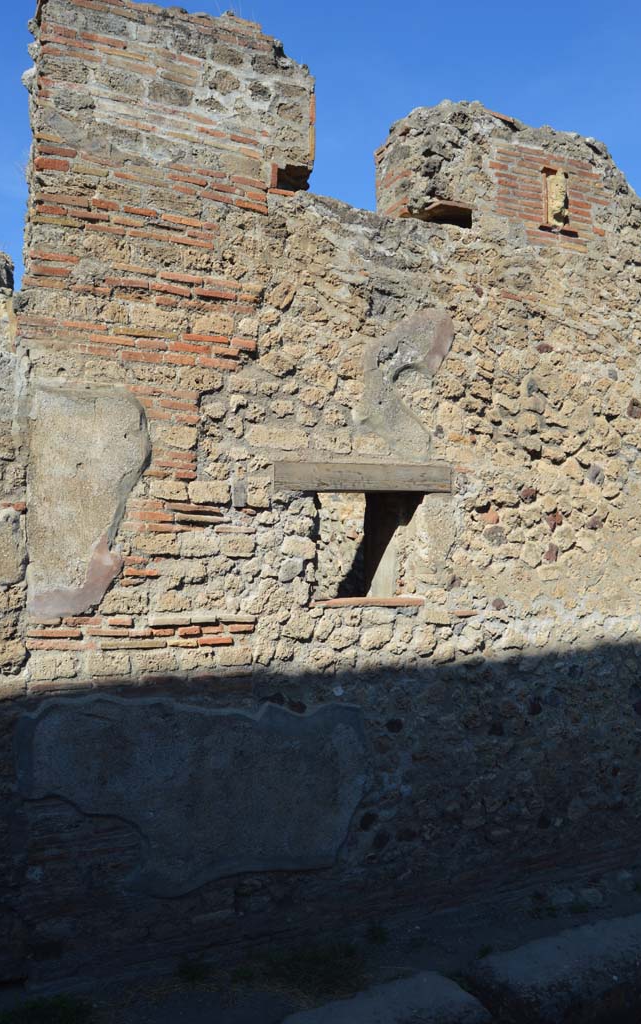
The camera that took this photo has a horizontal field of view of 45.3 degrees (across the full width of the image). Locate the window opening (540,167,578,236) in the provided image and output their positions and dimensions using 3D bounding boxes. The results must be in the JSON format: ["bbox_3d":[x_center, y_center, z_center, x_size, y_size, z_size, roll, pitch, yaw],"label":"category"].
[{"bbox_3d":[1.317,-1.773,4.485,0.193,0.366,0.200,1,-5,-20],"label":"window opening"}]

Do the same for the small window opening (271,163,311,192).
[{"bbox_3d":[-0.182,-1.661,3.939,0.210,0.120,0.220,1,-5,-20],"label":"small window opening"}]

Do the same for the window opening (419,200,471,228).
[{"bbox_3d":[0.626,-1.597,4.244,0.342,0.107,0.250,1,-5,-20],"label":"window opening"}]

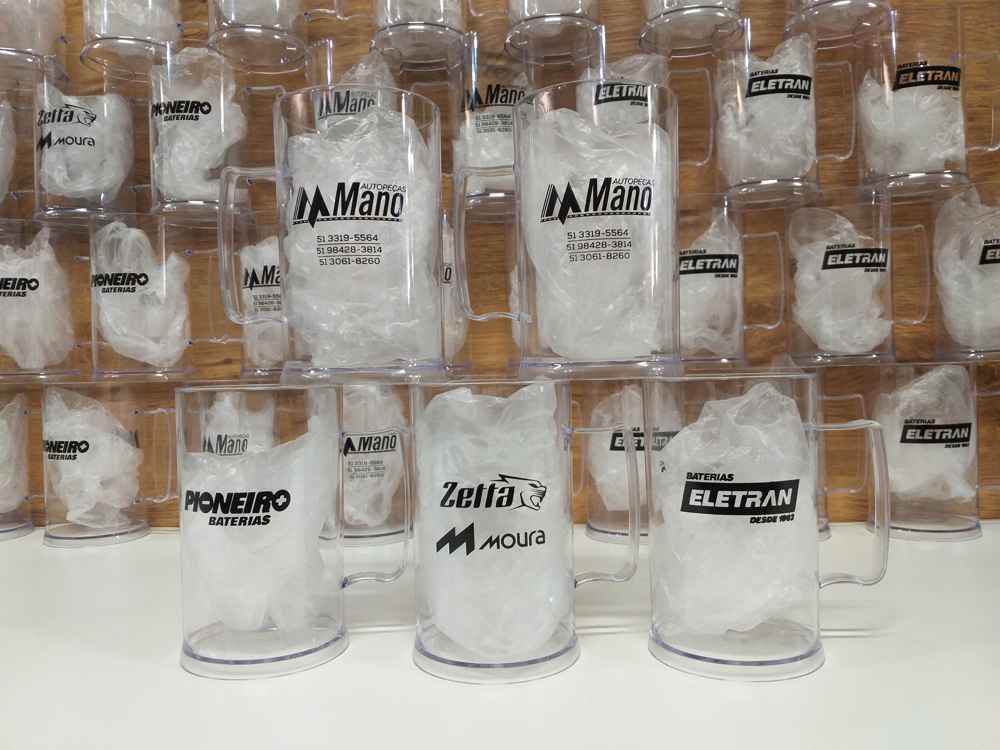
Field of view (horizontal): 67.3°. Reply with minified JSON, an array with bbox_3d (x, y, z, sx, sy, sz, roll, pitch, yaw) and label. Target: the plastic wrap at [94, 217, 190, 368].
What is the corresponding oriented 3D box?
[{"bbox_3d":[-0.337,-0.076,0.707,0.081,0.134,0.074,-1,1,0],"label":"plastic wrap"}]

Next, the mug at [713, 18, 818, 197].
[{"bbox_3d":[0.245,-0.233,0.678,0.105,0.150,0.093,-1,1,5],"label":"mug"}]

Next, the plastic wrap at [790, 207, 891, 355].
[{"bbox_3d":[0.304,-0.083,0.670,0.080,0.130,0.074,-1,1,0],"label":"plastic wrap"}]

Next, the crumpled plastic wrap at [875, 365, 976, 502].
[{"bbox_3d":[0.377,0.053,0.665,0.079,0.119,0.073,-1,1,0],"label":"crumpled plastic wrap"}]

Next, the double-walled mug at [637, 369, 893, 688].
[{"bbox_3d":[0.146,0.075,0.414,0.130,0.150,0.093,-1,1,5],"label":"double-walled mug"}]

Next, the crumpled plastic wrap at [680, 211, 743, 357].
[{"bbox_3d":[0.174,-0.081,0.687,0.078,0.126,0.076,-1,1,5],"label":"crumpled plastic wrap"}]

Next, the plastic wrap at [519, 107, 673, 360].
[{"bbox_3d":[0.051,-0.075,0.405,0.079,0.132,0.076,-1,1,0],"label":"plastic wrap"}]

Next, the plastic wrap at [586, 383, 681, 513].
[{"bbox_3d":[0.124,0.065,0.694,0.080,0.113,0.076,-1,1,5],"label":"plastic wrap"}]

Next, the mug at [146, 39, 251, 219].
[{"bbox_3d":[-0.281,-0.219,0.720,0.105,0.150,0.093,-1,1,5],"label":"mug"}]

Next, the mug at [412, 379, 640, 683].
[{"bbox_3d":[0.014,0.075,0.407,0.123,0.145,0.090,-1,1,-8],"label":"mug"}]

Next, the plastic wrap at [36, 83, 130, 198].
[{"bbox_3d":[-0.396,-0.219,0.729,0.081,0.100,0.076,-1,1,5],"label":"plastic wrap"}]

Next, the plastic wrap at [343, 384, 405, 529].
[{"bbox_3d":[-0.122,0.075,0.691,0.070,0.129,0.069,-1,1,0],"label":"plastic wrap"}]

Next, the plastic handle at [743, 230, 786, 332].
[{"bbox_3d":[0.237,-0.084,0.672,0.040,0.087,0.013,-1,1,0],"label":"plastic handle"}]

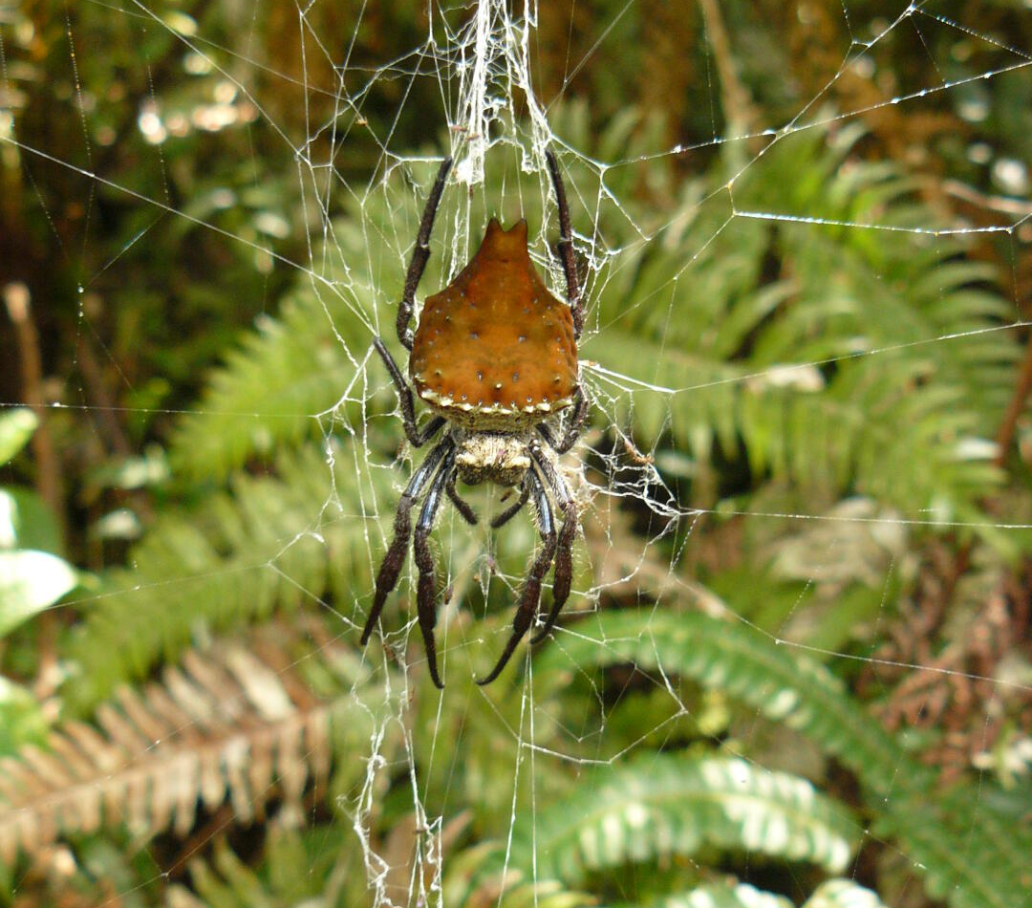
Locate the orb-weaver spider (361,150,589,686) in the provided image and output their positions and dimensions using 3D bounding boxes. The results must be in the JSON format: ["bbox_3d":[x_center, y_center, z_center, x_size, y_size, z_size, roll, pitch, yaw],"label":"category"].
[{"bbox_3d":[-0.004,-0.004,0.140,0.022,0.053,0.017,2,0,0],"label":"orb-weaver spider"}]

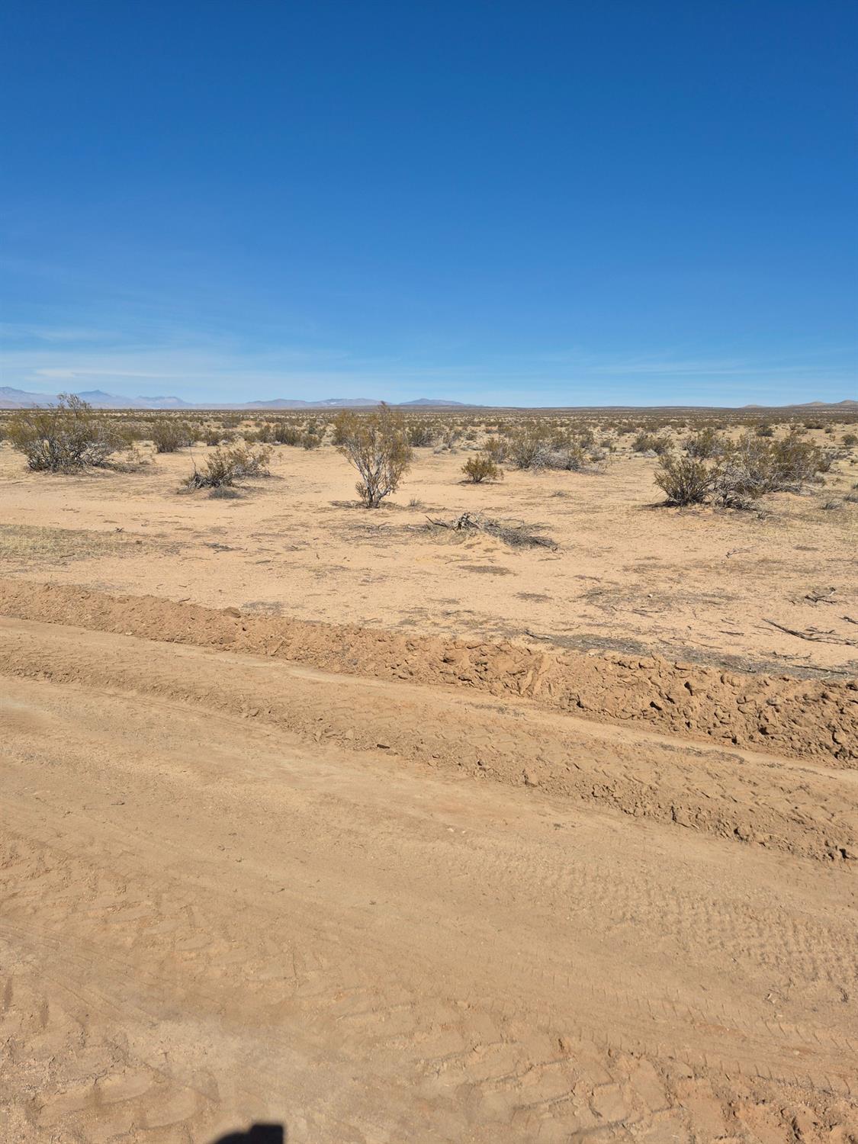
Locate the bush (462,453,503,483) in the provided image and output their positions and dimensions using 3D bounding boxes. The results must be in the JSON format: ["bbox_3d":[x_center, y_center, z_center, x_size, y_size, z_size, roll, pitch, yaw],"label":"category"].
[{"bbox_3d":[1.192,-2.290,16.693,0.876,0.614,0.788,1,12,4],"label":"bush"}]

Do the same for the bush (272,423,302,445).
[{"bbox_3d":[-6.441,-6.247,34.354,1.293,0.940,1.164,-2,12,-10],"label":"bush"}]

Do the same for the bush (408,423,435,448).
[{"bbox_3d":[-0.347,-5.907,32.697,1.156,0.970,1.040,0,12,-1],"label":"bush"}]

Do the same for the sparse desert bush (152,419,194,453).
[{"bbox_3d":[-9.708,-5.169,28.689,1.571,1.209,1.414,-4,13,-18],"label":"sparse desert bush"}]

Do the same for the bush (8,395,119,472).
[{"bbox_3d":[-9.806,-3.720,20.254,3.003,1.916,2.703,-6,13,-25],"label":"bush"}]

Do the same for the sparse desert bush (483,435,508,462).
[{"bbox_3d":[2.044,-3.764,23.250,0.742,0.744,0.668,1,12,5],"label":"sparse desert bush"}]

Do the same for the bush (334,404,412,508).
[{"bbox_3d":[-0.905,-1.873,12.336,1.168,1.626,1.051,-1,12,-4],"label":"bush"}]

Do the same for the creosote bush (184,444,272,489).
[{"bbox_3d":[-4.252,-2.244,15.936,1.781,0.841,1.336,-3,13,-14],"label":"creosote bush"}]

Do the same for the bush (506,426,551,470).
[{"bbox_3d":[2.710,-3.367,20.552,1.172,1.100,1.055,2,12,7],"label":"bush"}]

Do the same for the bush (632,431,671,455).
[{"bbox_3d":[7.932,-4.581,27.009,1.325,0.765,1.192,3,13,16],"label":"bush"}]

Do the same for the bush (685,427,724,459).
[{"bbox_3d":[9.252,-4.352,25.484,1.279,0.957,1.151,4,13,19],"label":"bush"}]

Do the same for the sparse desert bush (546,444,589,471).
[{"bbox_3d":[3.644,-3.018,19.987,1.094,0.654,0.985,2,12,10],"label":"sparse desert bush"}]

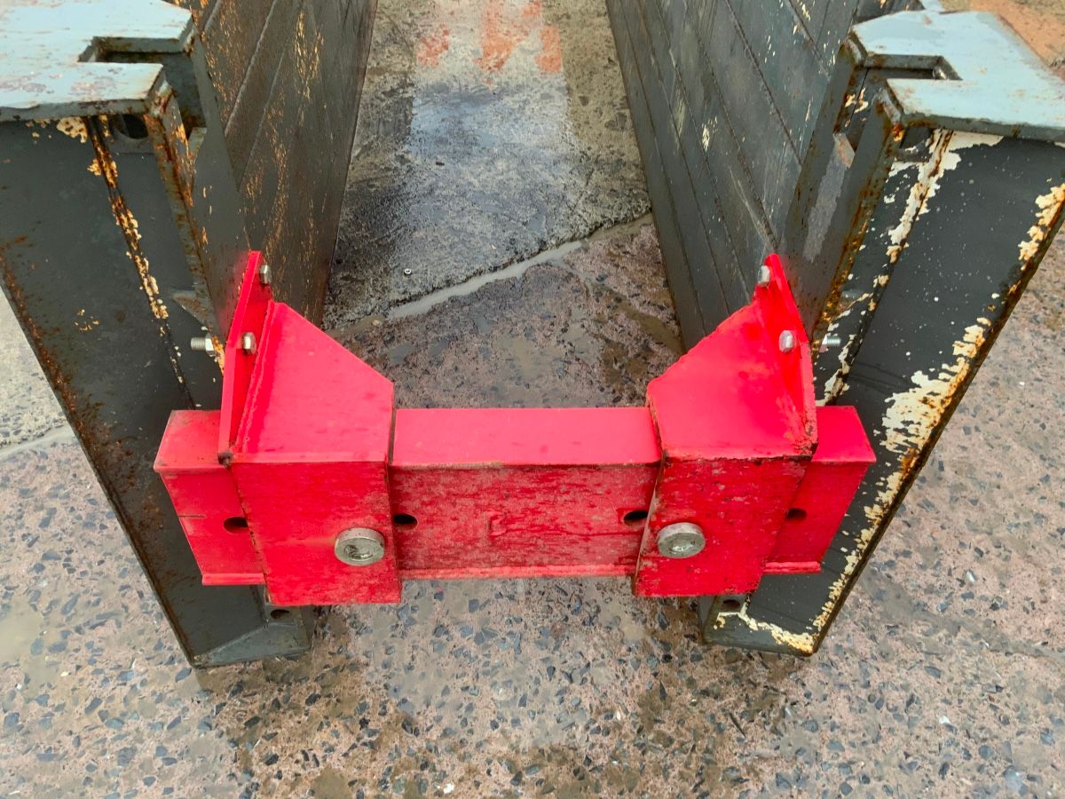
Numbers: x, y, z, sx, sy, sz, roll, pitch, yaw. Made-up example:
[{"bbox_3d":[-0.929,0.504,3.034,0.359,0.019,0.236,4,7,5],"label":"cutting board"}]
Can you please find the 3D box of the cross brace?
[{"bbox_3d":[-0.021,0.065,1.287,0.900,0.444,0.331,0,47,-4],"label":"cross brace"}]

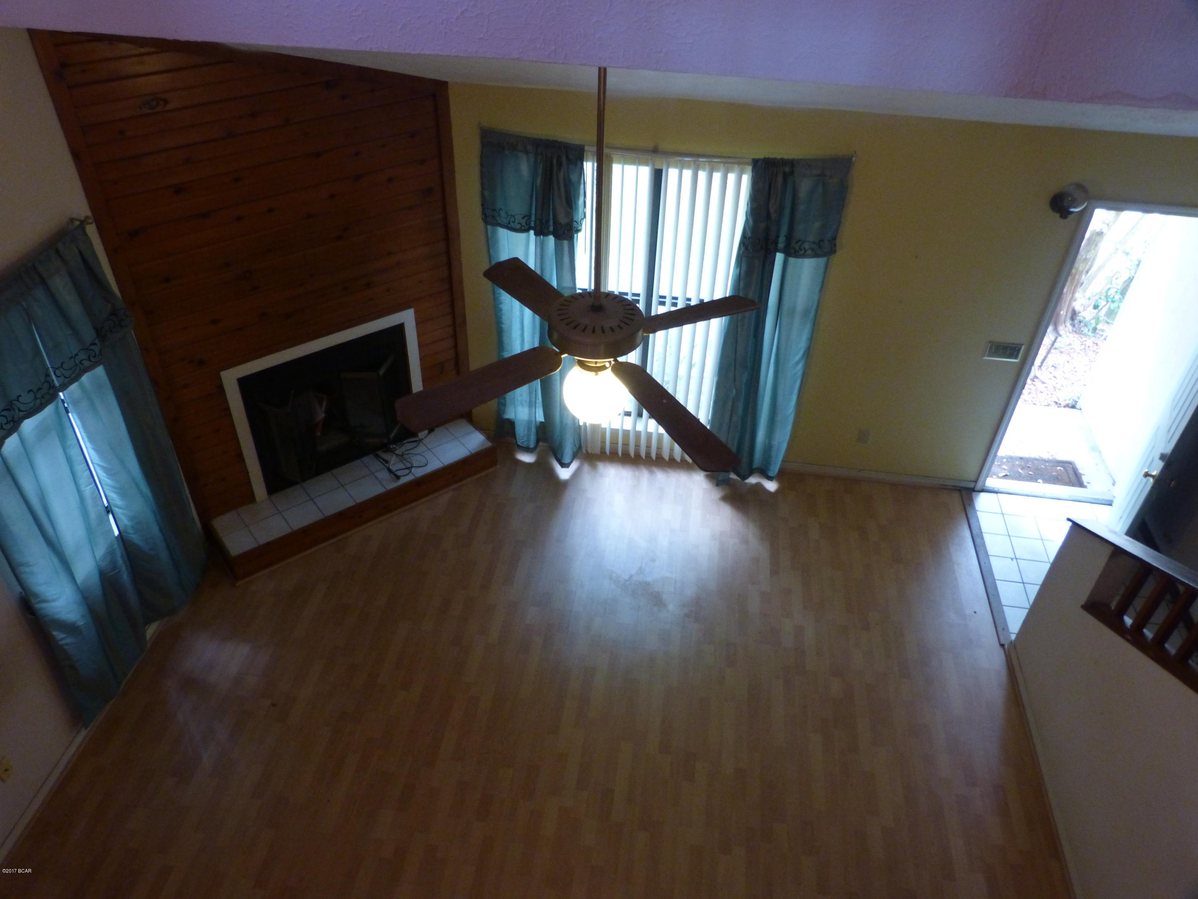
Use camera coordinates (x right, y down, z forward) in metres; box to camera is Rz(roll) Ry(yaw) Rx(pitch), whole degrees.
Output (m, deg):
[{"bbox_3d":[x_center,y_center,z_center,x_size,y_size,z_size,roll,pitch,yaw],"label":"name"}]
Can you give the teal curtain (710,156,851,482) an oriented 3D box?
[{"bbox_3d":[1.065,-0.694,5.305,0.550,2.200,0.170,6,39,6],"label":"teal curtain"}]

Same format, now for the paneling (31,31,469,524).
[{"bbox_3d":[-1.602,-0.951,4.804,1.890,2.880,0.090,-25,46,-30],"label":"paneling"}]

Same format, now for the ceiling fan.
[{"bbox_3d":[0.000,-0.579,2.559,1.100,1.300,1.120,6,39,6],"label":"ceiling fan"}]

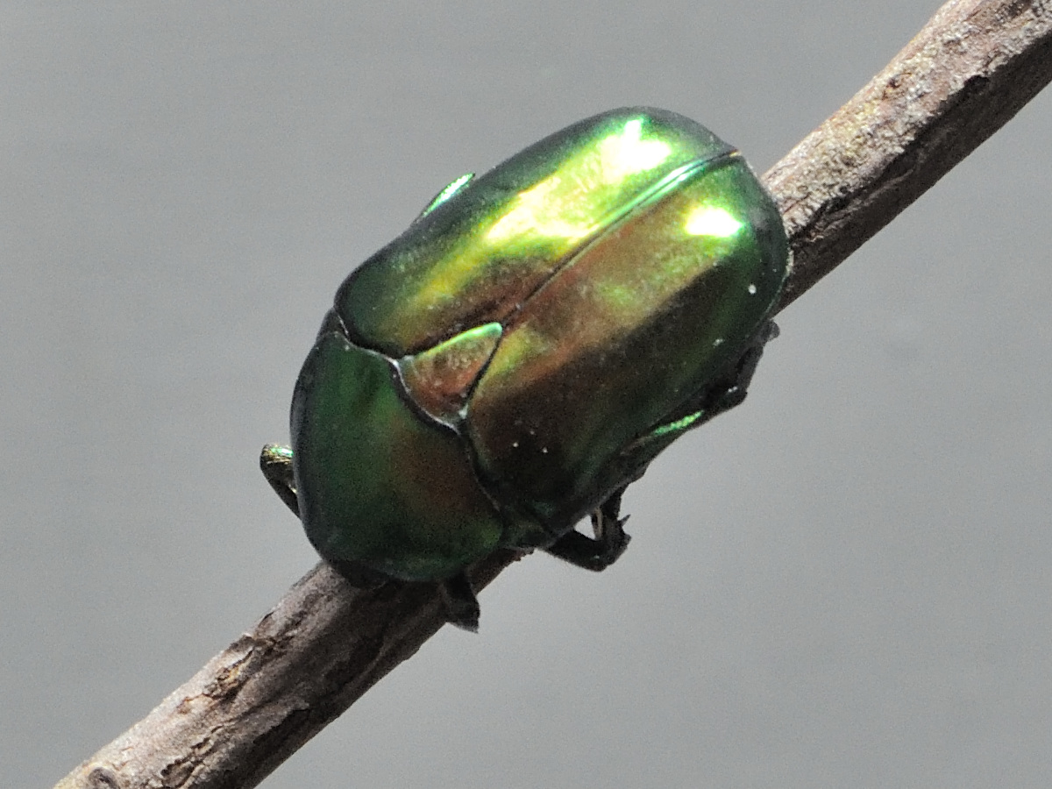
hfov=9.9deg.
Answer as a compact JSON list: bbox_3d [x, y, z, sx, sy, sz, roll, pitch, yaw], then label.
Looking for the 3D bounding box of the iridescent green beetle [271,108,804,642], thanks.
[{"bbox_3d":[0.000,-0.001,0.205,0.013,0.020,0.010,50,8,18],"label":"iridescent green beetle"}]

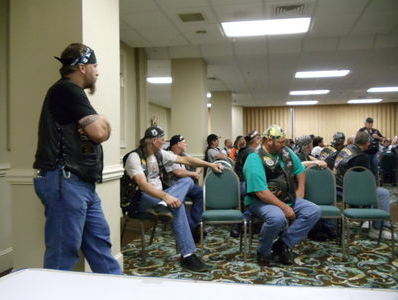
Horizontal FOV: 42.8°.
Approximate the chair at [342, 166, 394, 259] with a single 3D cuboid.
[{"bbox_3d":[1.736,0.602,5.270,0.460,0.900,0.560,-1,0,14],"label":"chair"}]

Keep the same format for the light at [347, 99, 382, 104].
[{"bbox_3d":[5.950,-1.764,18.300,1.220,0.080,0.610,-1,0,8],"label":"light"}]

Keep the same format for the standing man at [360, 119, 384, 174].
[{"bbox_3d":[3.664,0.168,10.800,0.560,1.770,0.380,-1,0,6],"label":"standing man"}]

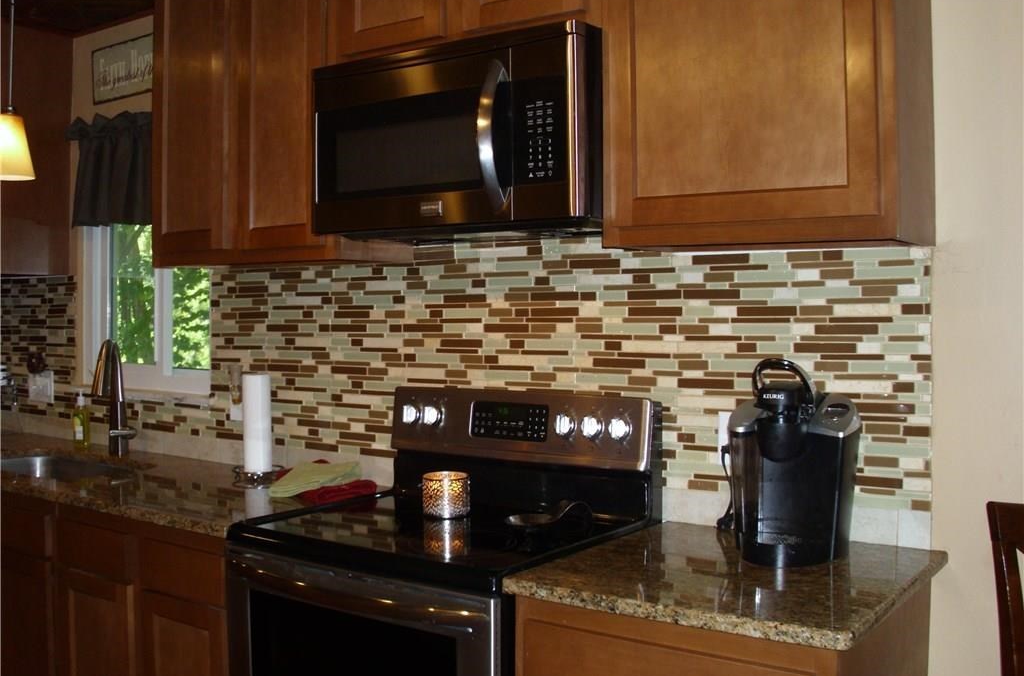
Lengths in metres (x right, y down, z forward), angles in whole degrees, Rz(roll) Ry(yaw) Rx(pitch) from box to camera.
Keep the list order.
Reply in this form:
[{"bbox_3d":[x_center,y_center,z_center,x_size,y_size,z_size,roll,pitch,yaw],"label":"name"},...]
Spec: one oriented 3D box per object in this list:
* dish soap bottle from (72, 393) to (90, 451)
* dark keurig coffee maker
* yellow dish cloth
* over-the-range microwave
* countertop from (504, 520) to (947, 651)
[{"bbox_3d":[-1.480,0.282,3.856,0.060,0.192,0.050,0,2,14],"label":"dish soap bottle"},{"bbox_3d":[0.577,0.234,2.228,0.238,0.395,0.268,1,2,26],"label":"dark keurig coffee maker"},{"bbox_3d":[-0.517,0.375,2.983,0.175,0.070,0.250,1,2,36],"label":"yellow dish cloth"},{"bbox_3d":[-0.062,-0.441,2.588,0.755,0.413,0.410,1,2,36],"label":"over-the-range microwave"},{"bbox_3d":[0.430,0.446,2.123,0.645,0.031,0.637,1,2,36],"label":"countertop"}]

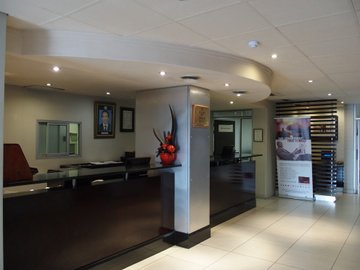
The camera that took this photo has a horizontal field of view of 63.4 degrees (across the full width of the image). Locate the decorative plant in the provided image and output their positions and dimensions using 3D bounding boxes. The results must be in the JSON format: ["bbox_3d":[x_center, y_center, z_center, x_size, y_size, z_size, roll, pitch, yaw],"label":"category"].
[{"bbox_3d":[-0.219,0.001,4.190,0.250,0.870,0.310,-1,-1,37],"label":"decorative plant"}]

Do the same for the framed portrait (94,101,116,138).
[{"bbox_3d":[-1.383,-0.269,5.460,0.035,0.685,0.505,-1,-1,37],"label":"framed portrait"}]

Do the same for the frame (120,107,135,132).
[{"bbox_3d":[-1.046,-0.302,5.915,0.030,0.495,0.395,-1,-1,37],"label":"frame"}]

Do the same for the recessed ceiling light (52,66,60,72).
[{"bbox_3d":[-1.349,-0.715,3.180,0.090,0.030,0.090,-1,-1,37],"label":"recessed ceiling light"}]

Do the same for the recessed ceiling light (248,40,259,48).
[{"bbox_3d":[0.720,-0.889,2.853,0.105,0.050,0.105,0,-1,0],"label":"recessed ceiling light"}]

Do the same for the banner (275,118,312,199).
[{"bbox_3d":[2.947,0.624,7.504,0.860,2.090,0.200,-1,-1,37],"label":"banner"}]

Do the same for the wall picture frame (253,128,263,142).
[{"bbox_3d":[2.091,0.018,7.773,0.260,0.340,0.025,-1,-1,37],"label":"wall picture frame"}]

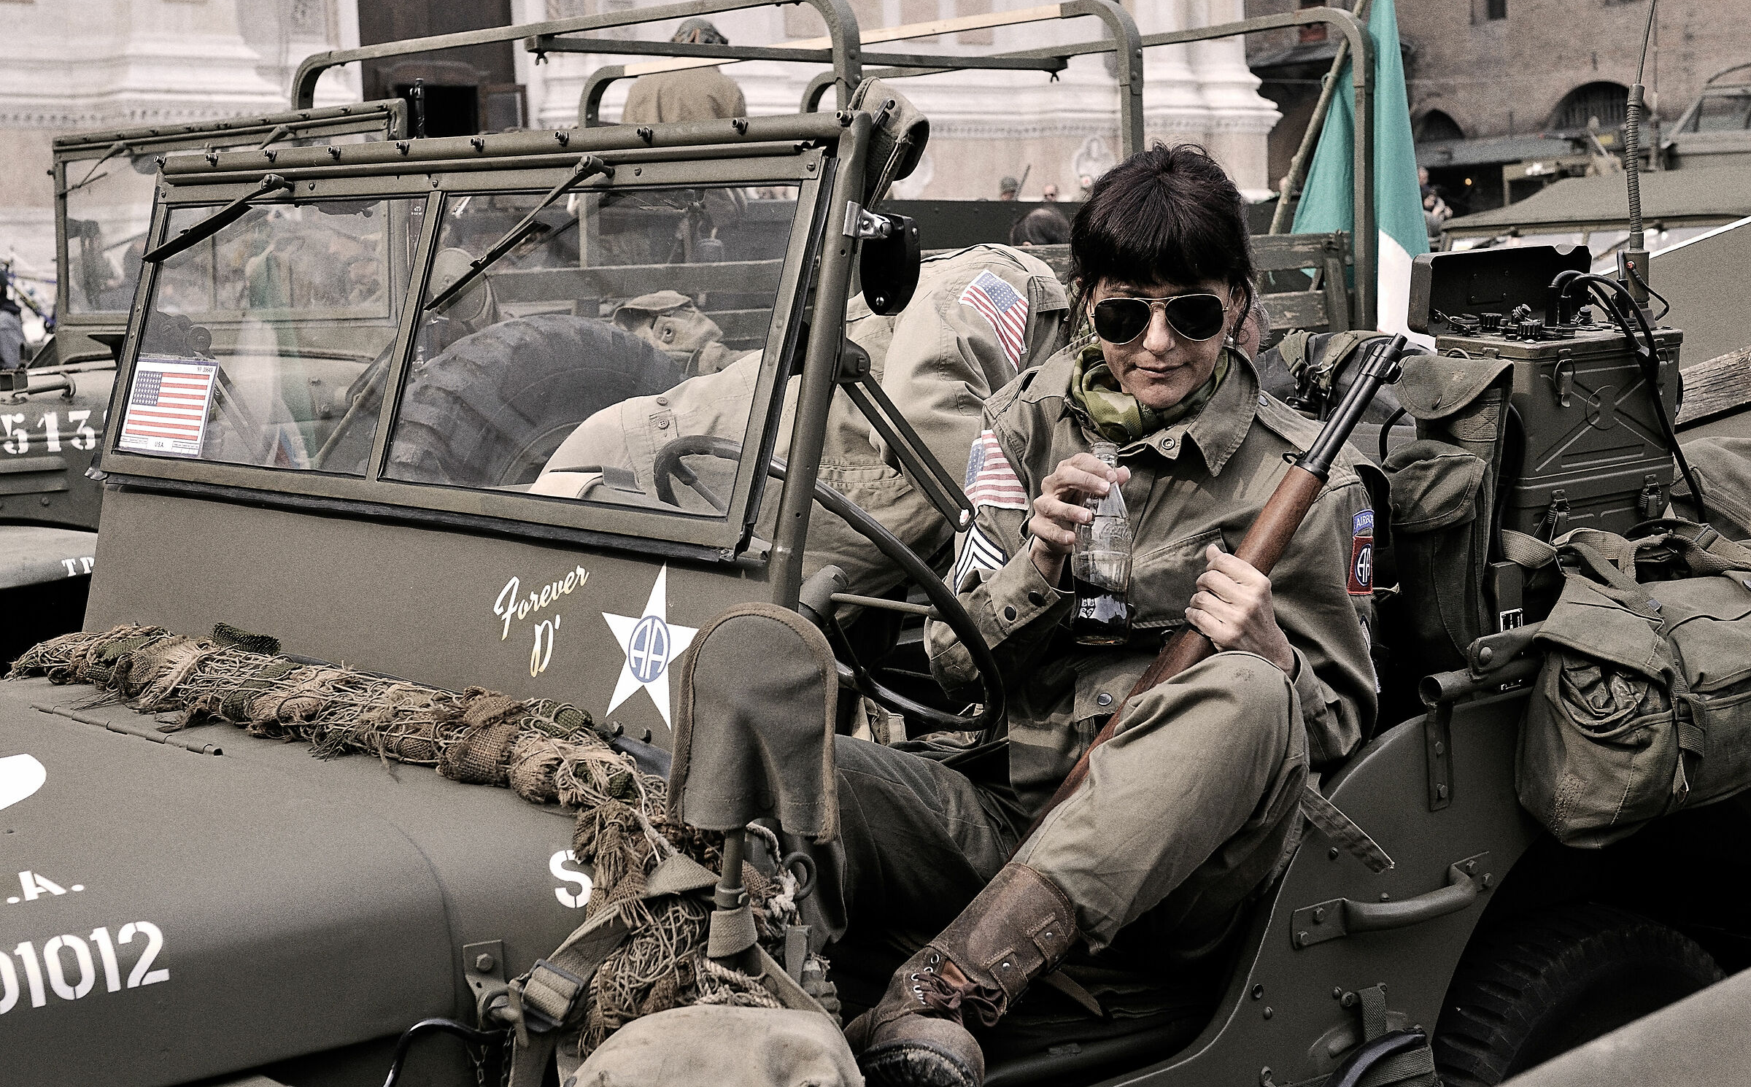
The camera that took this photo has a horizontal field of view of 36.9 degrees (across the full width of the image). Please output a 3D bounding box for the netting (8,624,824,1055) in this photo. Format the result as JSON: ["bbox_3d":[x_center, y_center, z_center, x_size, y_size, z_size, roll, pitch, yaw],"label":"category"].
[{"bbox_3d":[-0.552,0.260,2.681,0.260,0.300,1.240,-10,11,-44],"label":"netting"}]

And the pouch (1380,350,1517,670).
[{"bbox_3d":[0.727,-0.034,3.330,0.160,0.410,0.110,3,10,35],"label":"pouch"}]

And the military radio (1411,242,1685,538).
[{"bbox_3d":[0.923,-0.161,3.615,0.290,0.480,0.200,-8,16,-29],"label":"military radio"}]

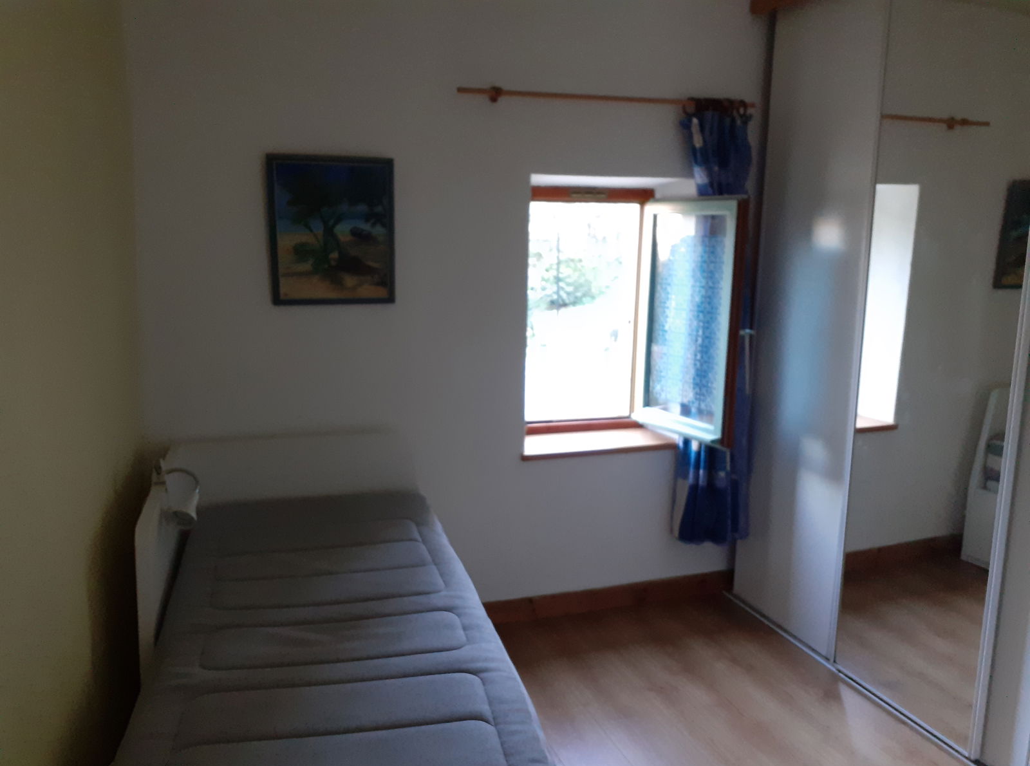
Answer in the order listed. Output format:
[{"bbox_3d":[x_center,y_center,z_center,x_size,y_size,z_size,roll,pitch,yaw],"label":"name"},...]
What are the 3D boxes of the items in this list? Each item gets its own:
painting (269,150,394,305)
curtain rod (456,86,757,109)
[{"bbox_3d":[-0.645,-0.537,2.855,0.430,0.514,0.030,-2,12,-17],"label":"painting"},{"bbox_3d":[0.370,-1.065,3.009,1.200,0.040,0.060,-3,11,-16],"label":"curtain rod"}]

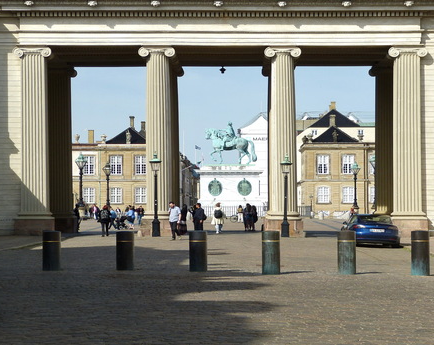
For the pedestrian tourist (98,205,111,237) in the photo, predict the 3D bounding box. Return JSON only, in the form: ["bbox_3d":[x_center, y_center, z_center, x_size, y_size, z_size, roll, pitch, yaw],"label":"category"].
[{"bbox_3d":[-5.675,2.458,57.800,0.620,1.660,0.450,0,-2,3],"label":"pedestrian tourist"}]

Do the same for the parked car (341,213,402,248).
[{"bbox_3d":[6.440,2.420,48.000,1.860,1.420,4.690,0,-2,1],"label":"parked car"}]

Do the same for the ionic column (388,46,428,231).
[{"bbox_3d":[10.050,-1.646,60.100,2.080,9.950,2.000,0,-2,1],"label":"ionic column"}]

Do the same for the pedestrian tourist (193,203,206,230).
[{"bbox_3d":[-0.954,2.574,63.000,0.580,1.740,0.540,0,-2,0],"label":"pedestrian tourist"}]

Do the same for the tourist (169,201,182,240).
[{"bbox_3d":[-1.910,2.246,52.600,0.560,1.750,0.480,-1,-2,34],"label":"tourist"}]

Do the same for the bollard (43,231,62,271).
[{"bbox_3d":[-3.995,1.912,27.700,0.430,0.950,0.430,0,-2,1],"label":"bollard"}]

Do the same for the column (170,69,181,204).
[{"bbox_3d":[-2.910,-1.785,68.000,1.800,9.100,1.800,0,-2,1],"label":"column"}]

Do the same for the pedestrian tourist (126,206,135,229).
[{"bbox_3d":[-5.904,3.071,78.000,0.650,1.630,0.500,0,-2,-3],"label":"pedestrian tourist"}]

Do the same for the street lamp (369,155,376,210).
[{"bbox_3d":[18.526,1.442,134.000,1.300,7.000,1.300,0,-2,1],"label":"street lamp"}]

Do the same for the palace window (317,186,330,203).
[{"bbox_3d":[15.499,3.268,166.000,1.780,2.400,0.300,0,-2,1],"label":"palace window"}]

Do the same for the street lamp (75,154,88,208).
[{"bbox_3d":[-14.455,0.854,122.000,1.206,5.925,1.206,0,-2,1],"label":"street lamp"}]

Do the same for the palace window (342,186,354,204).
[{"bbox_3d":[18.641,3.260,162.000,1.700,2.450,0.250,0,-2,1],"label":"palace window"}]

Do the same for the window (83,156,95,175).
[{"bbox_3d":[-19.574,-1.016,176.000,1.863,2.926,0.250,0,-2,1],"label":"window"}]

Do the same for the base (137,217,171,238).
[{"bbox_3d":[-3.129,2.880,60.400,2.050,1.000,2.000,0,-2,1],"label":"base"}]

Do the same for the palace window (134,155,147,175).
[{"bbox_3d":[-11.239,-1.139,169.000,2.000,2.950,0.300,0,-2,1],"label":"palace window"}]

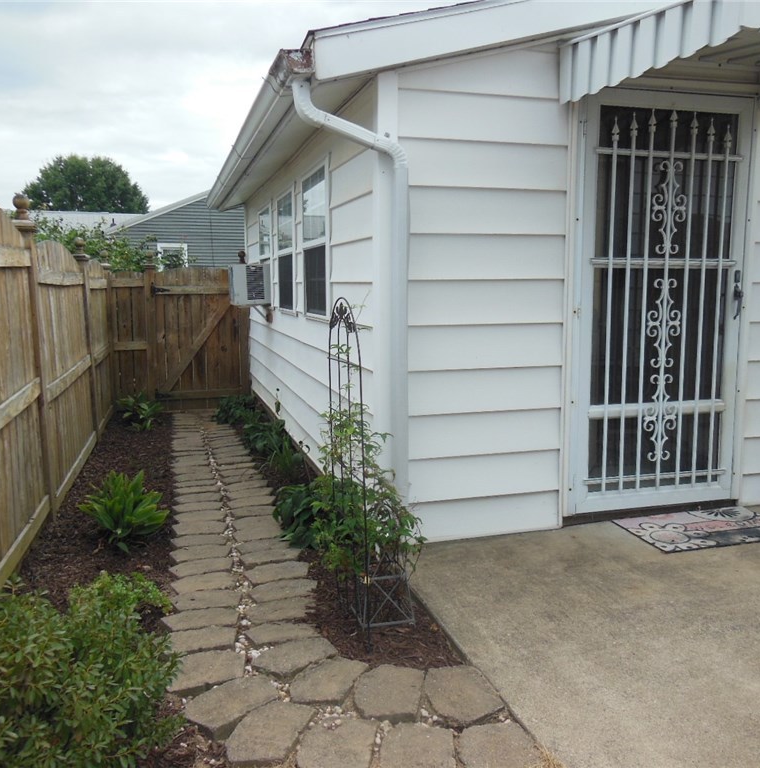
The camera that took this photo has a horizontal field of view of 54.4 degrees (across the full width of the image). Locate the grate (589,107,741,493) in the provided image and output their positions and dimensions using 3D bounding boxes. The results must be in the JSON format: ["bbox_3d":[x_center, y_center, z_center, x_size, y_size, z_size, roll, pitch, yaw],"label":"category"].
[{"bbox_3d":[1.384,-0.378,3.596,0.830,1.835,0.045,-3,8,-16],"label":"grate"}]

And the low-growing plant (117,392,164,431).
[{"bbox_3d":[-2.126,0.213,6.577,0.410,0.290,0.400,-3,8,-16],"label":"low-growing plant"}]

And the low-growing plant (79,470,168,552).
[{"bbox_3d":[-1.159,0.566,3.367,0.380,0.305,0.360,-3,8,-16],"label":"low-growing plant"}]

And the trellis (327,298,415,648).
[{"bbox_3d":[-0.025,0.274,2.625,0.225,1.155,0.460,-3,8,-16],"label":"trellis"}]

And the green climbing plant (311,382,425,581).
[{"bbox_3d":[-0.047,0.370,2.748,0.350,0.720,0.400,-3,8,-16],"label":"green climbing plant"}]

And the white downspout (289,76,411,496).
[{"bbox_3d":[-0.108,-0.321,3.138,0.497,1.820,0.140,-3,8,-16],"label":"white downspout"}]

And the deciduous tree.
[{"bbox_3d":[-17.234,-9.104,43.967,7.600,8.787,7.600,-3,8,-16],"label":"deciduous tree"}]

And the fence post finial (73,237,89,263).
[{"bbox_3d":[-2.290,-1.028,5.654,0.132,0.210,0.130,-3,8,-16],"label":"fence post finial"}]

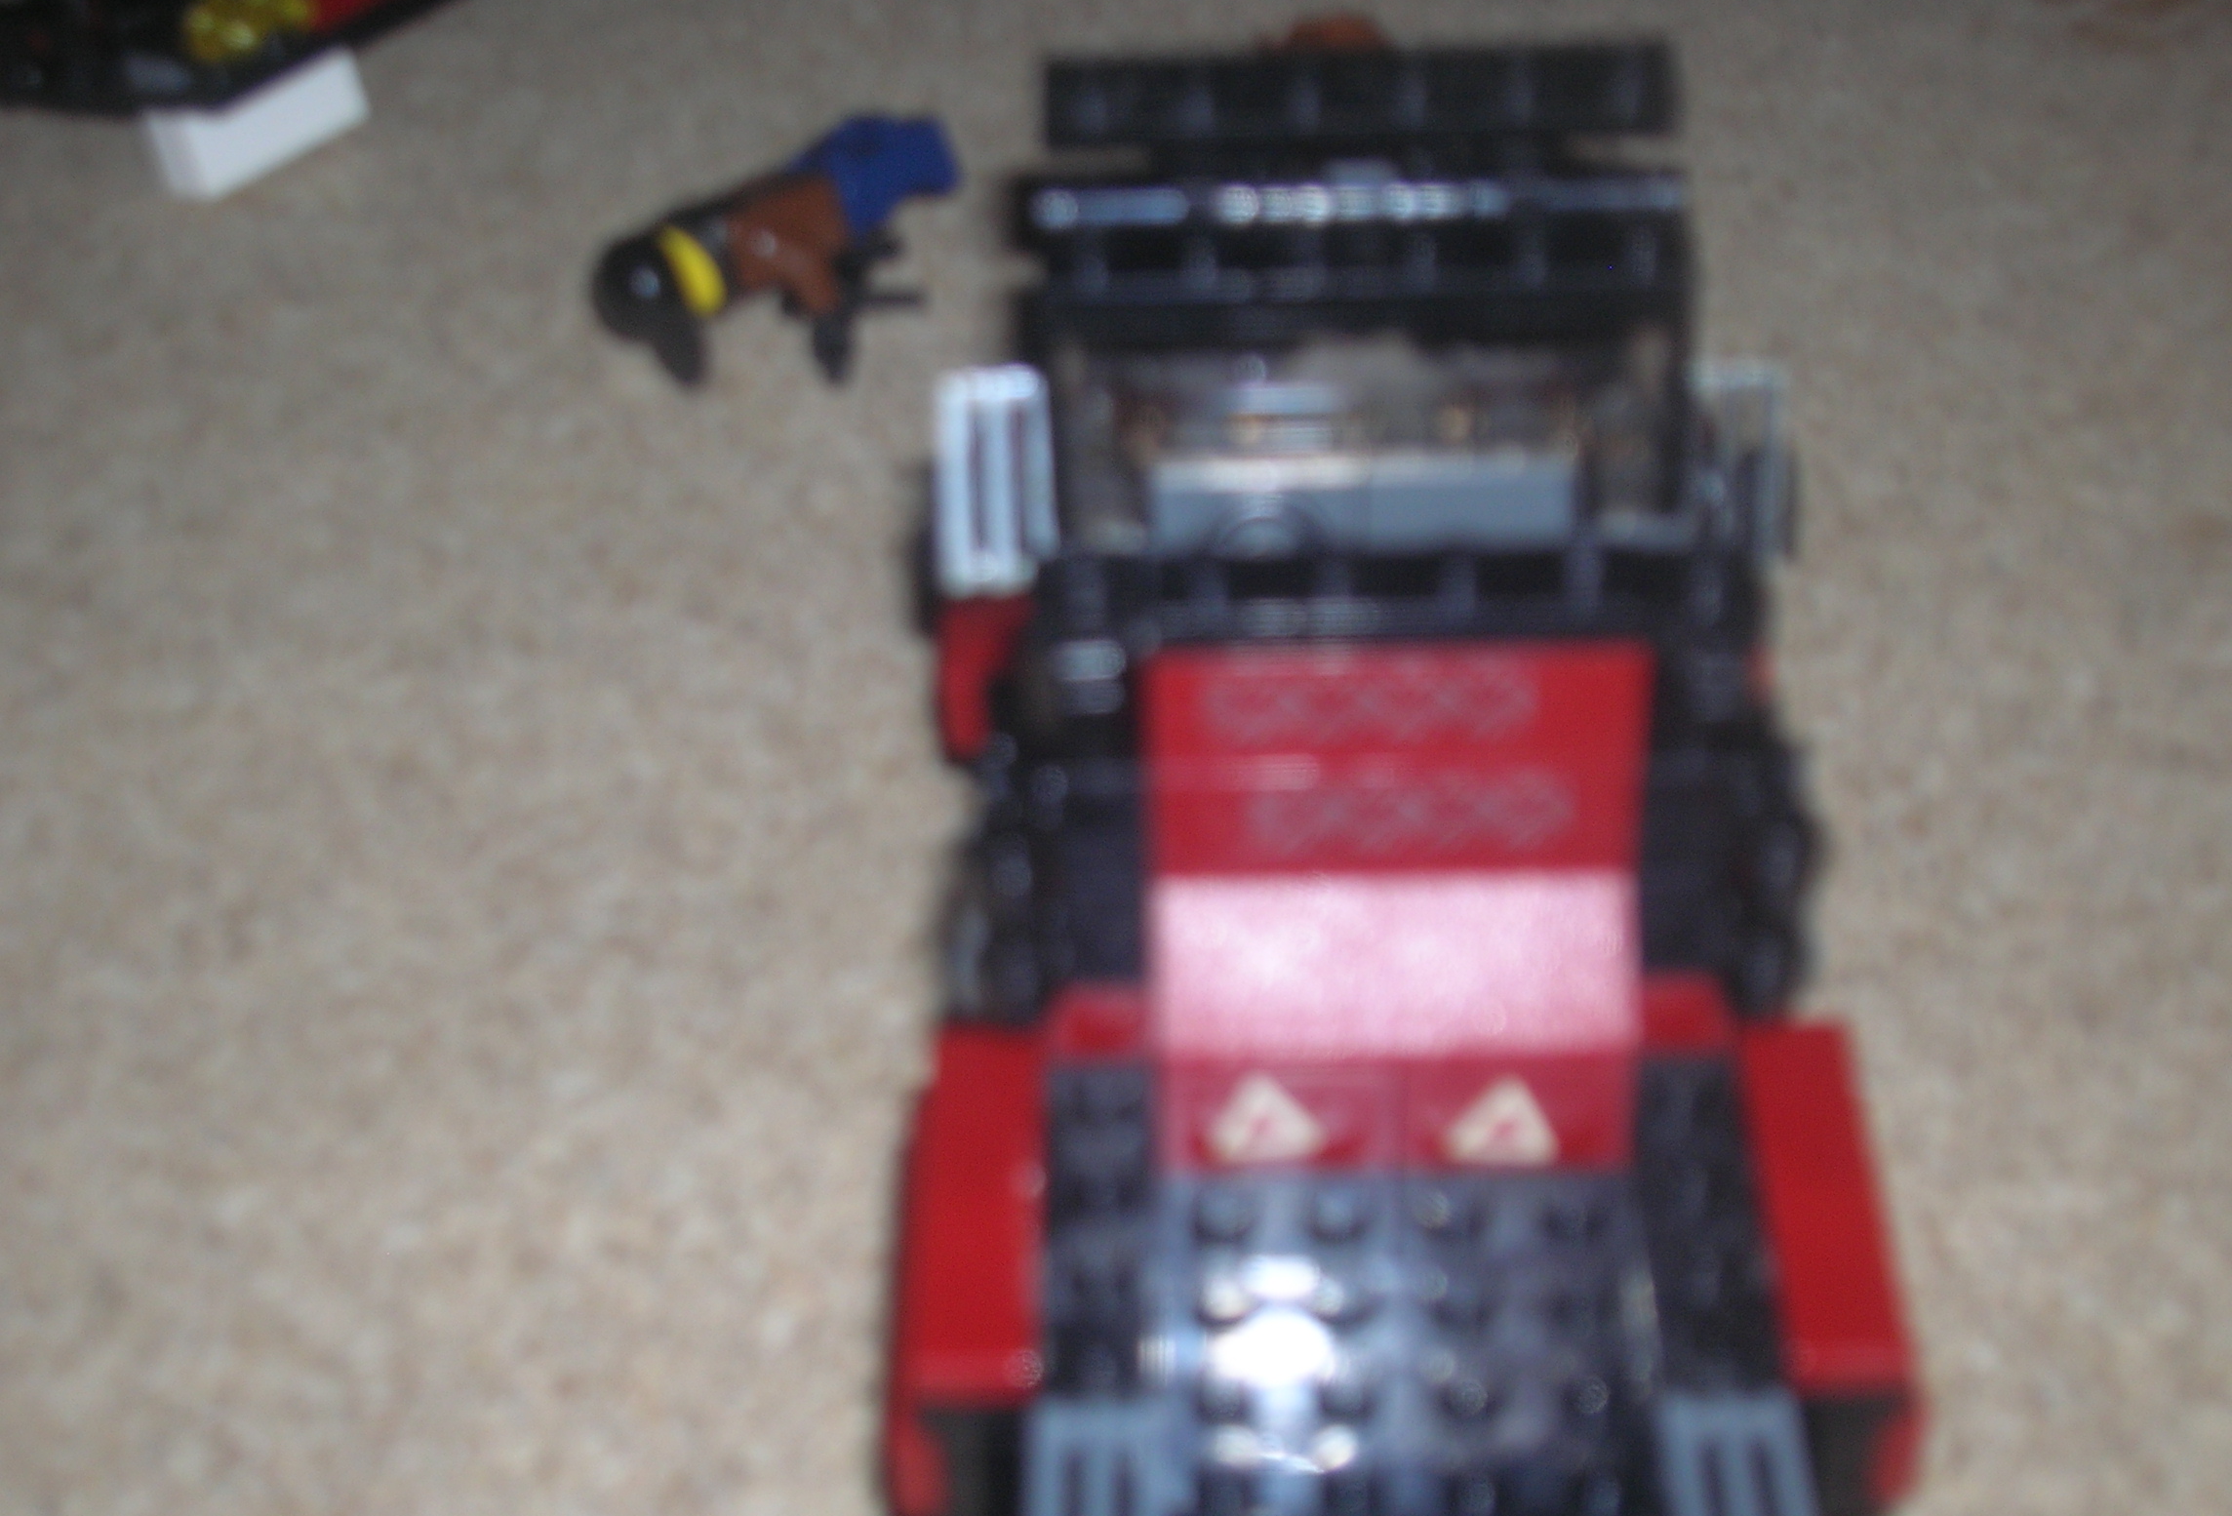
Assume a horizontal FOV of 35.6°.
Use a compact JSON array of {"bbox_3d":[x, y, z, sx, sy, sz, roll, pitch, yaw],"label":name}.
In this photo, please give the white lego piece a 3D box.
[{"bbox_3d":[-0.097,-0.075,0.396,0.008,0.012,0.022,29,50,32],"label":"white lego piece"}]

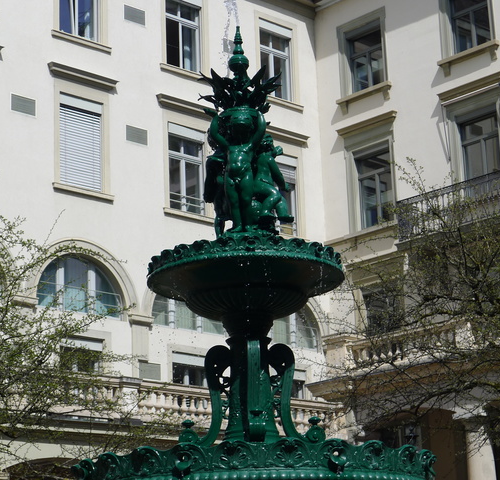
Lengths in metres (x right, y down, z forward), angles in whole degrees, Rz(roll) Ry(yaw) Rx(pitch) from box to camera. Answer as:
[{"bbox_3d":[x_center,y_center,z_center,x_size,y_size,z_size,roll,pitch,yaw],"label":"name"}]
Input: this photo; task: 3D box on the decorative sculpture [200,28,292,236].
[{"bbox_3d":[-0.028,-0.876,12.190,0.758,1.880,0.735,-2,-16,0],"label":"decorative sculpture"}]

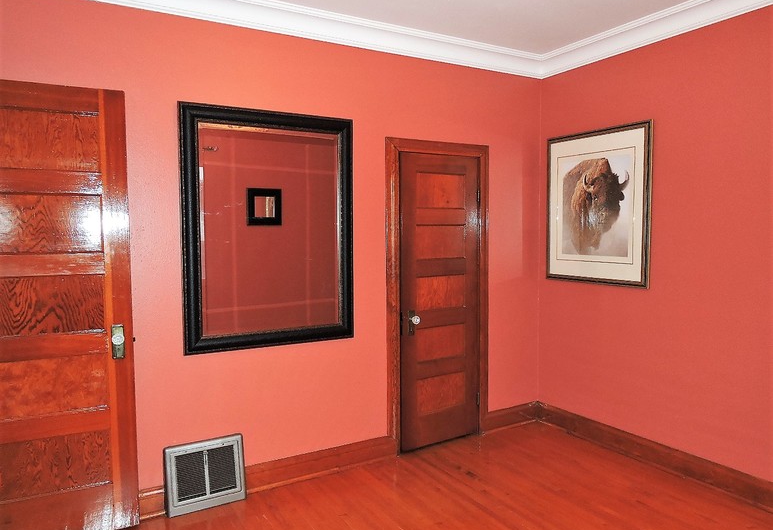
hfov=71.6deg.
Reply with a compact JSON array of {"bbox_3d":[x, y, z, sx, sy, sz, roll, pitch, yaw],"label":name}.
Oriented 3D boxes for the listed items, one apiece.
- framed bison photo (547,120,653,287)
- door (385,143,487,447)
[{"bbox_3d":[1.458,-0.401,3.755,0.035,1.065,0.838,-3,4,-31],"label":"framed bison photo"},{"bbox_3d":[0.359,0.209,3.788,0.865,2.114,0.090,-3,4,-29],"label":"door"}]

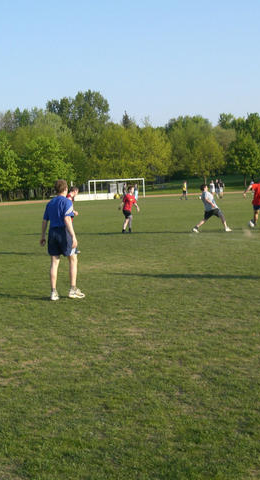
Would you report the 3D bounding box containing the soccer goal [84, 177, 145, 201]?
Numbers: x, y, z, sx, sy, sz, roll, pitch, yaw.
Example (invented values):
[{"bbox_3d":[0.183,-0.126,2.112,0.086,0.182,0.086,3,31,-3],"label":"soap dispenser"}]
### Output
[{"bbox_3d":[-1.777,-6.662,92.500,7.400,2.500,1.800,-4,5,-10],"label":"soccer goal"}]

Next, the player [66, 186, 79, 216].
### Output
[{"bbox_3d":[-1.466,-0.507,17.604,0.600,1.650,0.500,-4,5,-12],"label":"player"}]

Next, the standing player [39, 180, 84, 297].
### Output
[{"bbox_3d":[-0.988,-0.017,10.244,0.560,1.760,0.420,-1,5,20],"label":"standing player"}]

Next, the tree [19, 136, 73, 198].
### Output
[{"bbox_3d":[-13.951,-11.846,116.000,8.920,10.480,8.920,-4,4,-6],"label":"tree"}]

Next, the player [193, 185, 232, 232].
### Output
[{"bbox_3d":[2.754,-1.065,23.600,1.150,1.570,0.600,-2,5,13],"label":"player"}]

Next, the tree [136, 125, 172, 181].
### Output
[{"bbox_3d":[3.947,-14.360,118.000,6.380,9.410,6.380,-3,4,2],"label":"tree"}]

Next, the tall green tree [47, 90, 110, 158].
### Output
[{"bbox_3d":[-9.529,-18.410,130.000,12.000,18.503,12.000,-3,4,0],"label":"tall green tree"}]

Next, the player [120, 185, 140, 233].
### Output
[{"bbox_3d":[0.011,-1.096,25.000,0.460,1.670,0.600,1,6,44],"label":"player"}]

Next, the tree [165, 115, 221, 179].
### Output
[{"bbox_3d":[9.963,-14.506,112.000,8.500,10.999,8.500,-3,4,0],"label":"tree"}]

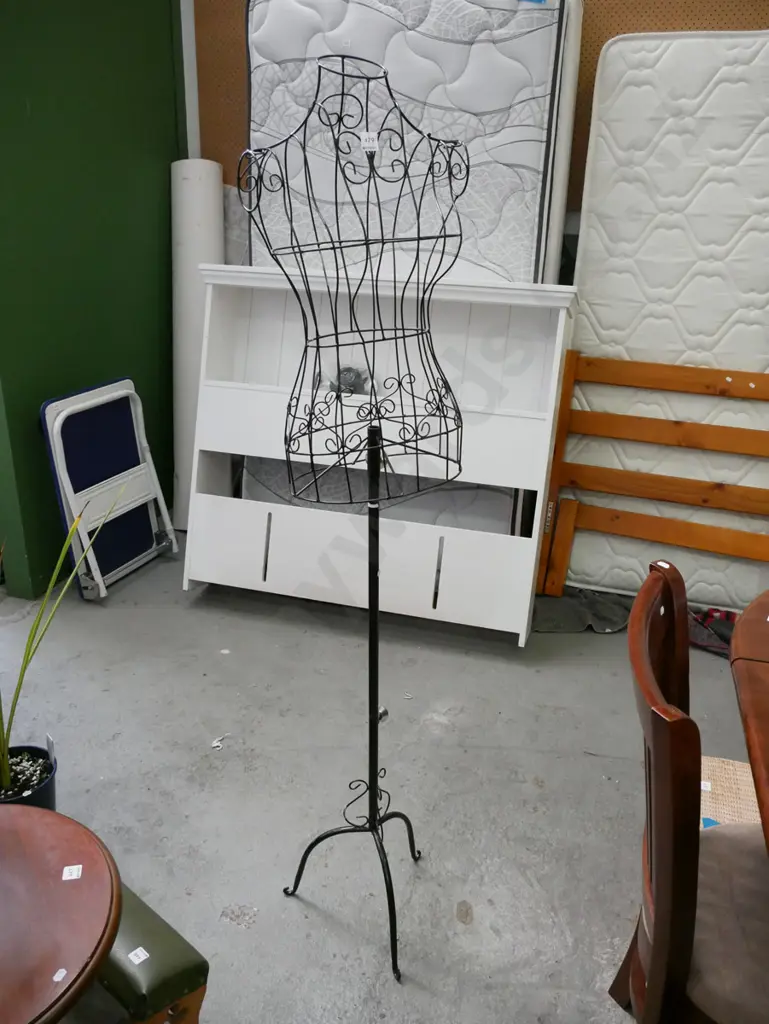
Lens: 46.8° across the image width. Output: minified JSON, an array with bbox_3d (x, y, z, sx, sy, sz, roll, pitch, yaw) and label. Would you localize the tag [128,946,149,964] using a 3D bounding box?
[{"bbox_3d":[-0.419,0.758,1.515,0.025,0.002,0.026,25,29,33],"label":"tag"}]

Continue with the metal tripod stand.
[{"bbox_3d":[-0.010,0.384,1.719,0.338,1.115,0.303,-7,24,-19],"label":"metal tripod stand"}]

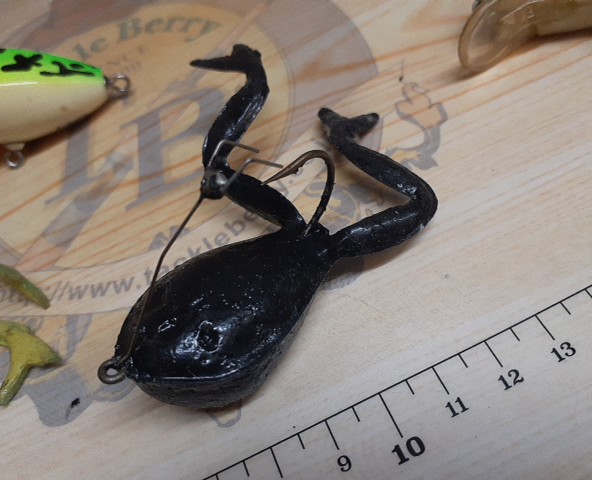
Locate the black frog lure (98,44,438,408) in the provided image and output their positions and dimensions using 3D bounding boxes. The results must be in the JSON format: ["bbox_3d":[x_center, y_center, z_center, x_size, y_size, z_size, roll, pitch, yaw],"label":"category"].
[{"bbox_3d":[-0.016,-0.015,0.095,0.074,0.032,0.074,-35,59,-10],"label":"black frog lure"}]

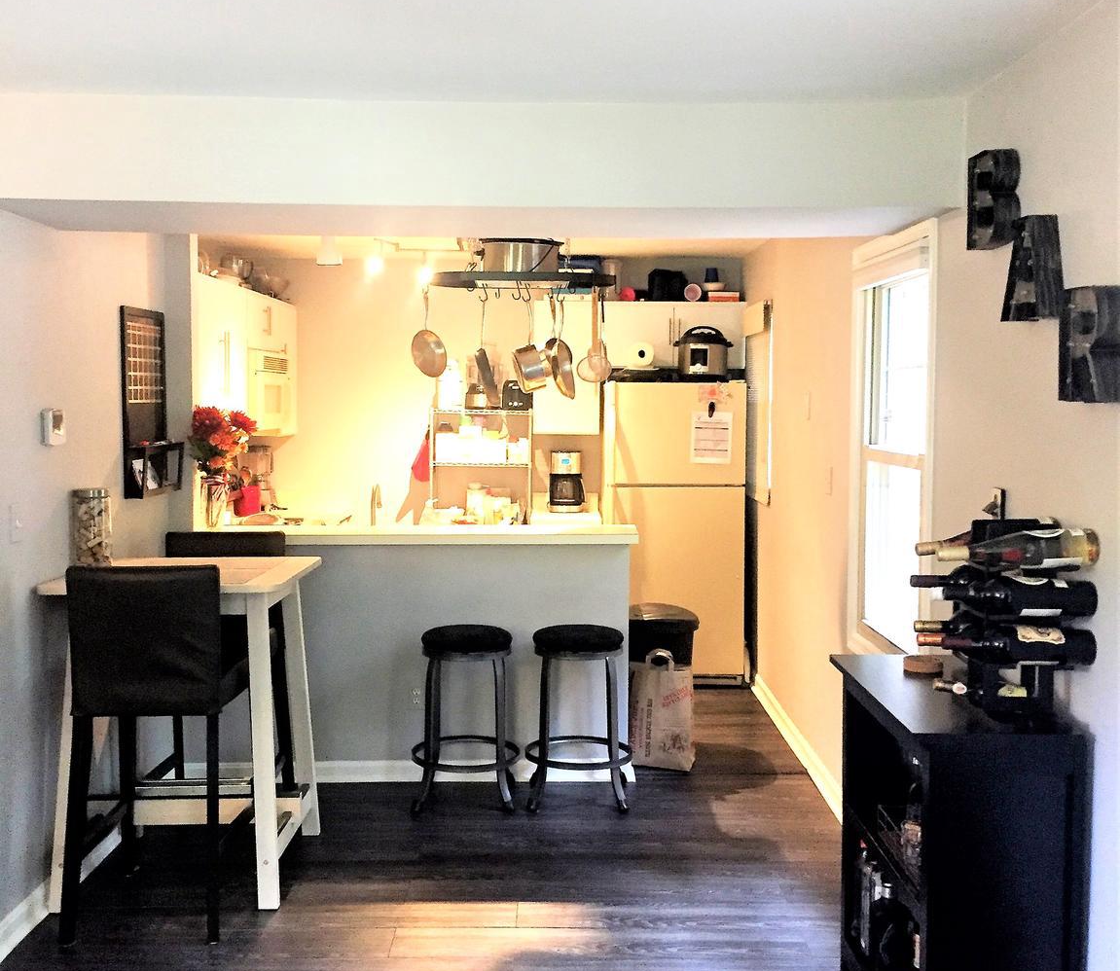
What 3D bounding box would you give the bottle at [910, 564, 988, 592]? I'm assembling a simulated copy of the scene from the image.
[{"bbox_3d":[0.907,0.199,2.720,0.300,0.075,0.075,0,4,0],"label":"bottle"}]

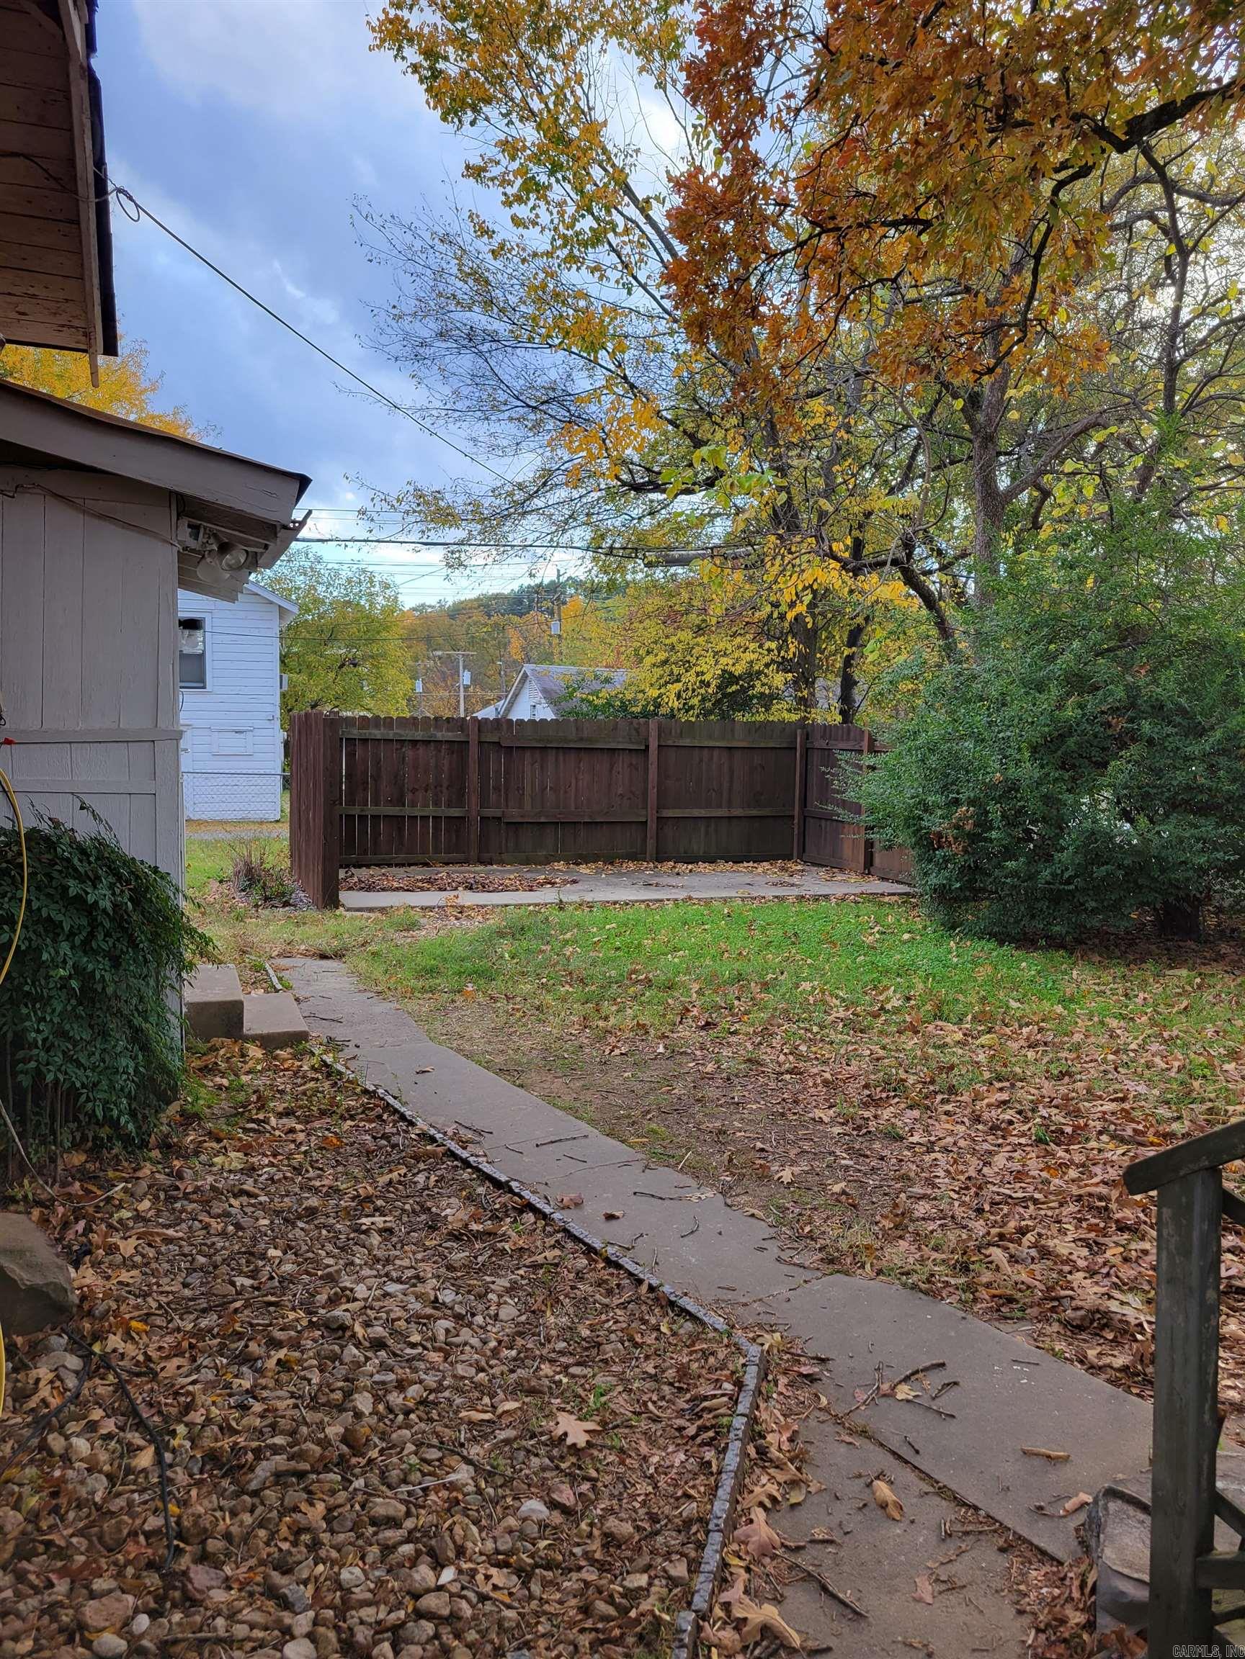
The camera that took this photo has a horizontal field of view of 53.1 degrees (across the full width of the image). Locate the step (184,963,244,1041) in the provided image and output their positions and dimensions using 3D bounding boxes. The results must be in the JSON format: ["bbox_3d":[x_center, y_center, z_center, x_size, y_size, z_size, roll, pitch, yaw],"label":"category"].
[{"bbox_3d":[-2.325,0.996,7.061,0.300,0.240,1.280,-1,2,-19],"label":"step"}]

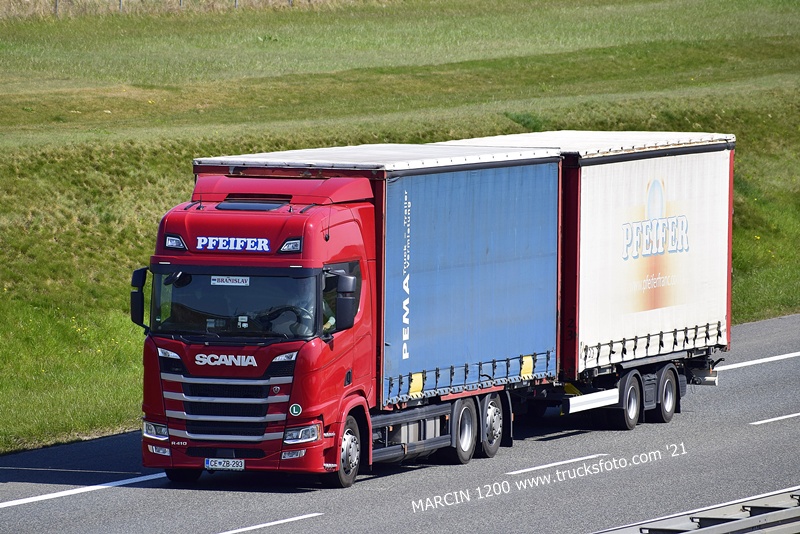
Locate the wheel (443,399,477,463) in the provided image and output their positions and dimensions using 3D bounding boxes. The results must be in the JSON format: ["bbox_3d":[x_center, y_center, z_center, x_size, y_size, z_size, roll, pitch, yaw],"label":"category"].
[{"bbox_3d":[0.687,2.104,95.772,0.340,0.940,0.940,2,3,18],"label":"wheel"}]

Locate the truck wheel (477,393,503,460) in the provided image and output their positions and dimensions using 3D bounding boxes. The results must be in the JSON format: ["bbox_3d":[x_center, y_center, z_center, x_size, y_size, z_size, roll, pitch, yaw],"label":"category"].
[{"bbox_3d":[1.094,2.055,97.045,0.340,0.940,0.940,2,3,18],"label":"truck wheel"}]

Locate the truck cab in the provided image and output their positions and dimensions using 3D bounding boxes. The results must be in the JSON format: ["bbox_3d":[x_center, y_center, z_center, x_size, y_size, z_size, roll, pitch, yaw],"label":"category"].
[{"bbox_3d":[-1.815,0.800,91.373,2.650,3.780,2.150,2,3,18],"label":"truck cab"}]

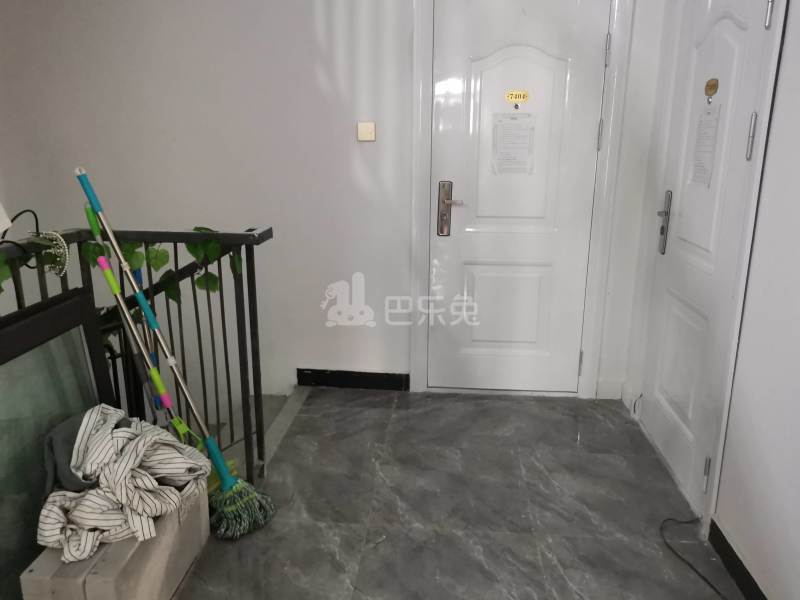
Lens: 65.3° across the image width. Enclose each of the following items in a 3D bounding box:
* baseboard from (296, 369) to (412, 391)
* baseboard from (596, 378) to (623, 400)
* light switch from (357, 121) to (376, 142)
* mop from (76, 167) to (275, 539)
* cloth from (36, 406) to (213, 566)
[{"bbox_3d":[-0.255,0.439,3.406,0.625,0.102,0.015,1,15,5],"label":"baseboard"},{"bbox_3d":[1.111,0.473,3.291,0.131,0.113,0.015,1,15,5],"label":"baseboard"},{"bbox_3d":[-0.164,-0.830,3.071,0.087,0.090,0.014,1,15,5],"label":"light switch"},{"bbox_3d":[-0.846,0.172,2.216,0.230,1.416,0.200,-25,1,11],"label":"mop"},{"bbox_3d":[-0.830,0.511,1.866,0.380,0.280,0.520,1,15,5],"label":"cloth"}]

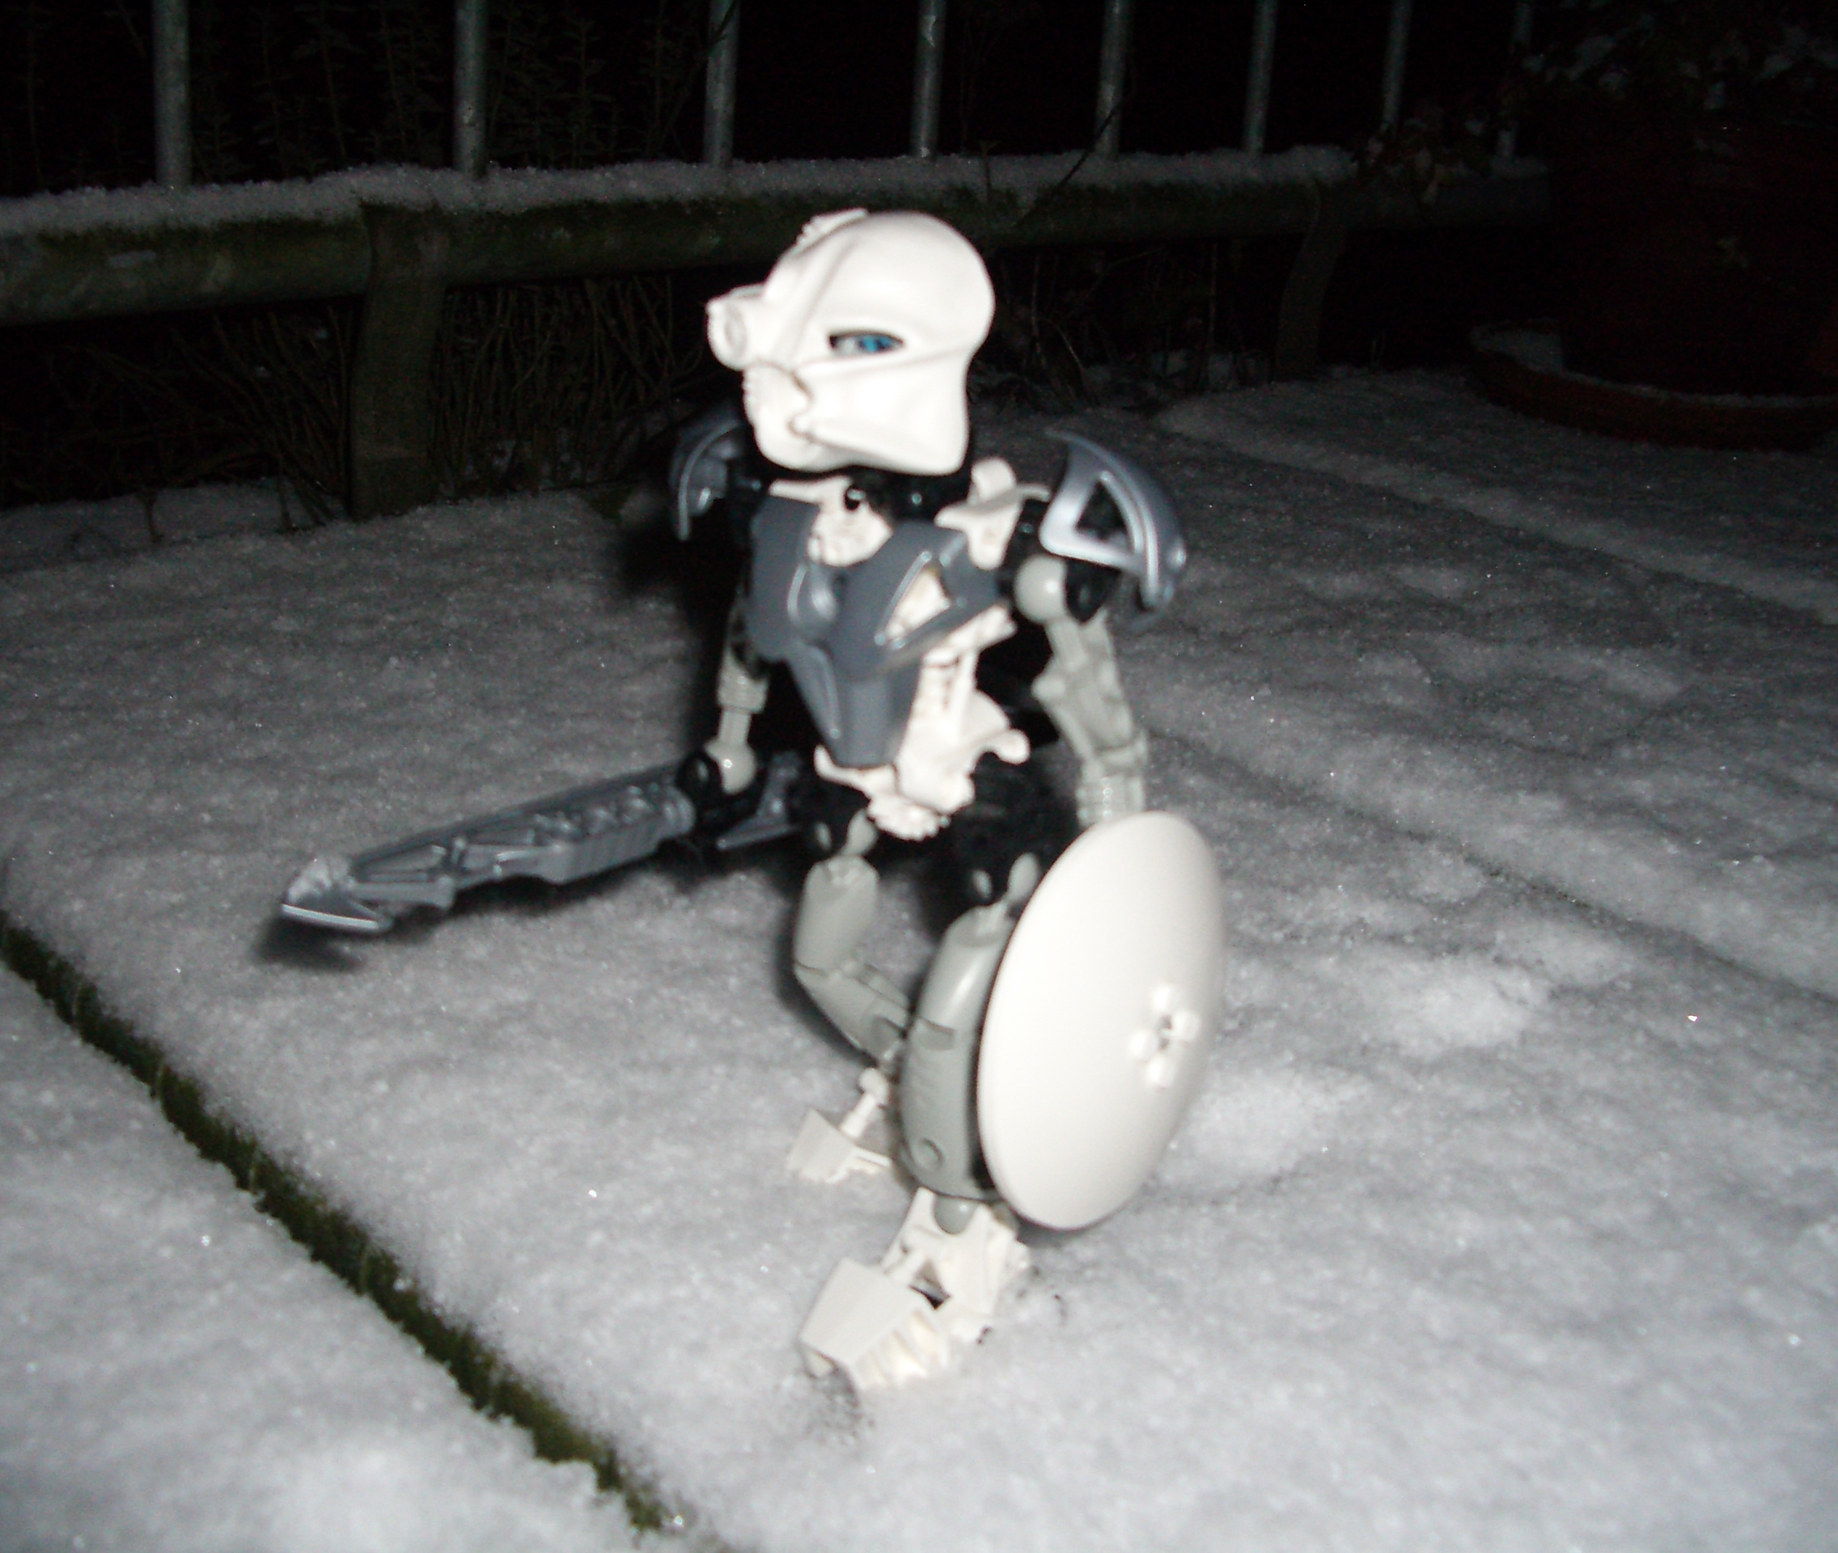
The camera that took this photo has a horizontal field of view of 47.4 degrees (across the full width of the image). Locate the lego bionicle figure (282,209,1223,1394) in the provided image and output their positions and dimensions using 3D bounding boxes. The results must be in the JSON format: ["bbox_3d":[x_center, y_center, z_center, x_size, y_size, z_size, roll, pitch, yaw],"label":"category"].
[{"bbox_3d":[-0.032,-0.013,0.345,0.093,0.162,0.173,-11,24,-34],"label":"lego bionicle figure"}]

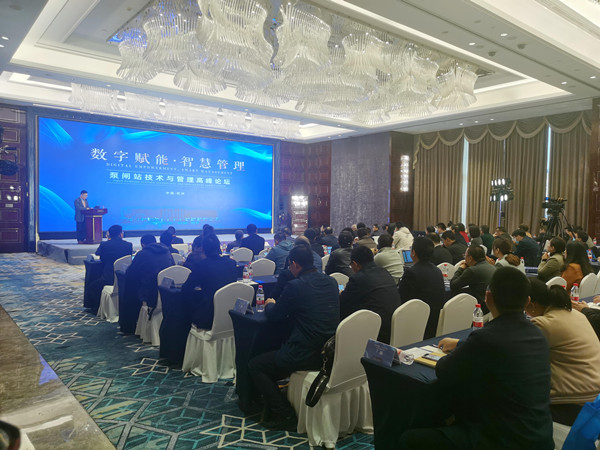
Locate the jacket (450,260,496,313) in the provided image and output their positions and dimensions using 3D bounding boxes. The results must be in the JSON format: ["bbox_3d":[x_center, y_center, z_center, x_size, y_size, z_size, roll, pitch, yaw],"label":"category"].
[{"bbox_3d":[1.821,0.707,4.910,0.540,0.640,0.540,-1,2,-39],"label":"jacket"}]

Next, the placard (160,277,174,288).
[{"bbox_3d":[-1.409,0.623,5.071,0.080,0.090,0.200,-1,3,-39],"label":"placard"}]

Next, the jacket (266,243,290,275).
[{"bbox_3d":[-0.250,0.585,7.193,0.530,0.650,0.500,-1,2,-39],"label":"jacket"}]

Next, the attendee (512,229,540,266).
[{"bbox_3d":[4.121,0.746,8.700,0.530,1.340,0.800,-1,3,-38],"label":"attendee"}]

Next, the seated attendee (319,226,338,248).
[{"bbox_3d":[0.586,0.670,9.516,0.500,1.260,0.800,-1,3,-38],"label":"seated attendee"}]

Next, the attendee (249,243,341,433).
[{"bbox_3d":[-0.064,0.847,3.684,0.540,1.360,0.820,-1,3,-38],"label":"attendee"}]

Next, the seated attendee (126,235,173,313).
[{"bbox_3d":[-1.919,0.768,5.950,0.570,1.290,0.780,-1,2,-39],"label":"seated attendee"}]

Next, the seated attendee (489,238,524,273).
[{"bbox_3d":[2.222,0.836,5.434,0.520,1.300,0.780,-1,2,-39],"label":"seated attendee"}]

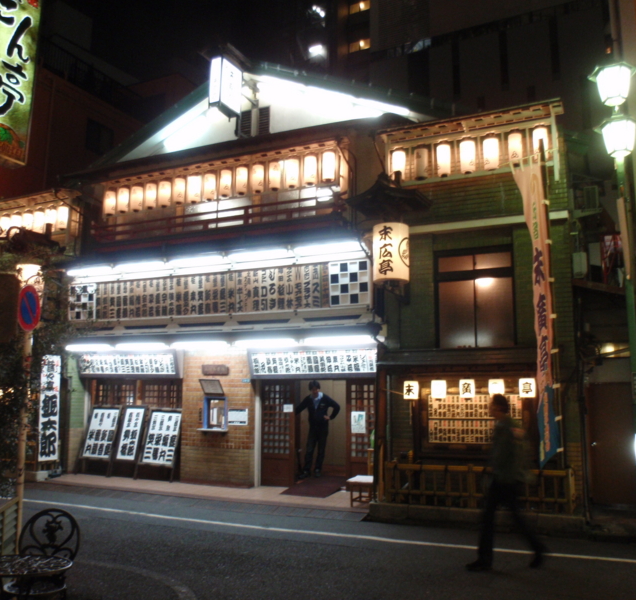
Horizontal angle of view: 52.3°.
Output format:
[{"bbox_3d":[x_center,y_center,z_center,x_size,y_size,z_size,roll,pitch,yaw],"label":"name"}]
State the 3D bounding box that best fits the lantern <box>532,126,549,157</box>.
[{"bbox_3d":[3.152,-2.202,9.158,0.215,0.500,0.215,-4,-8,25],"label":"lantern"}]

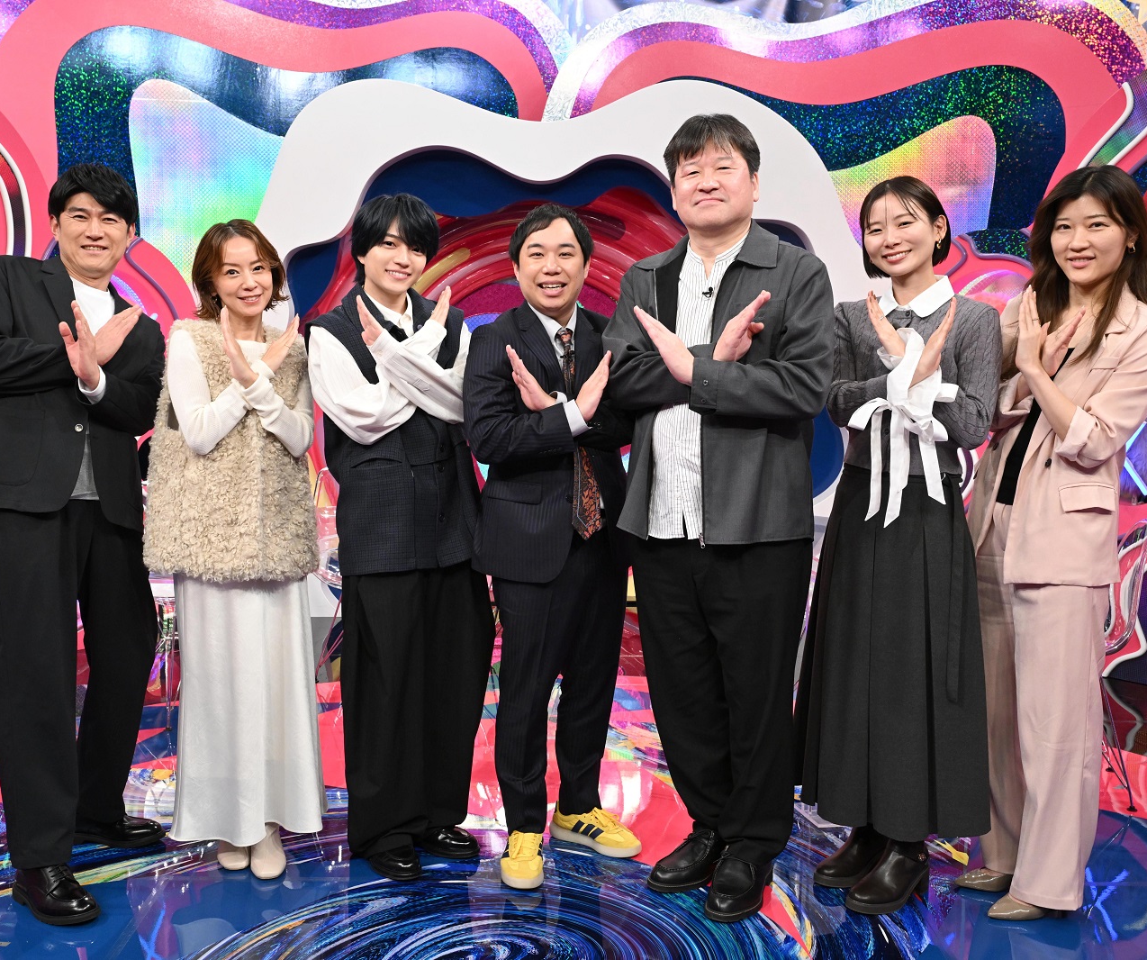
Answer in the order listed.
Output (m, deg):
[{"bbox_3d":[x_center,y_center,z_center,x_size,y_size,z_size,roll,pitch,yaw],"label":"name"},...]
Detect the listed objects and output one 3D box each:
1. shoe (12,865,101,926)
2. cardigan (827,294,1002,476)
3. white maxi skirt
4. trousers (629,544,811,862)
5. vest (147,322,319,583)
[{"bbox_3d":[-1.209,0.928,2.796,0.290,0.115,0.105,6,8,44],"label":"shoe"},{"bbox_3d":[0.798,-0.217,2.822,0.415,0.440,0.330,5,7,38],"label":"cardigan"},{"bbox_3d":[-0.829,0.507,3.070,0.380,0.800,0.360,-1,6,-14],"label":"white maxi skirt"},{"bbox_3d":[0.364,0.514,2.925,0.420,0.900,0.310,4,7,30],"label":"trousers"},{"bbox_3d":[-0.853,-0.067,2.997,0.400,0.610,0.300,-1,6,-16],"label":"vest"}]

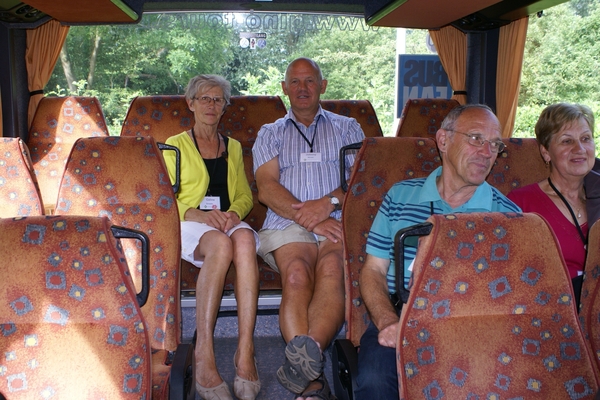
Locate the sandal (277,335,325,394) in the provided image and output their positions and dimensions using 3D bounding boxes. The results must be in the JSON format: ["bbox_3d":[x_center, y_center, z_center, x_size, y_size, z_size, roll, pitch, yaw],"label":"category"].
[{"bbox_3d":[0.022,0.444,1.441,0.110,0.285,0.100,33,44,9],"label":"sandal"}]

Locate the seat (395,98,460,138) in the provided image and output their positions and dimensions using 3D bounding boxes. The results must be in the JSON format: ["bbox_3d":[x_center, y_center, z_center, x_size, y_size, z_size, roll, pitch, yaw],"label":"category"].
[{"bbox_3d":[0.714,-0.009,2.379,0.440,0.900,0.660,-1,11,-5],"label":"seat"}]

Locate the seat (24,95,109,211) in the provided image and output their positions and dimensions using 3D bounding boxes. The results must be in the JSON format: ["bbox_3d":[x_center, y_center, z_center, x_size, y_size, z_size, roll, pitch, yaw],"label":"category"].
[{"bbox_3d":[-1.096,0.009,2.222,0.440,0.900,0.660,-1,11,-5],"label":"seat"}]

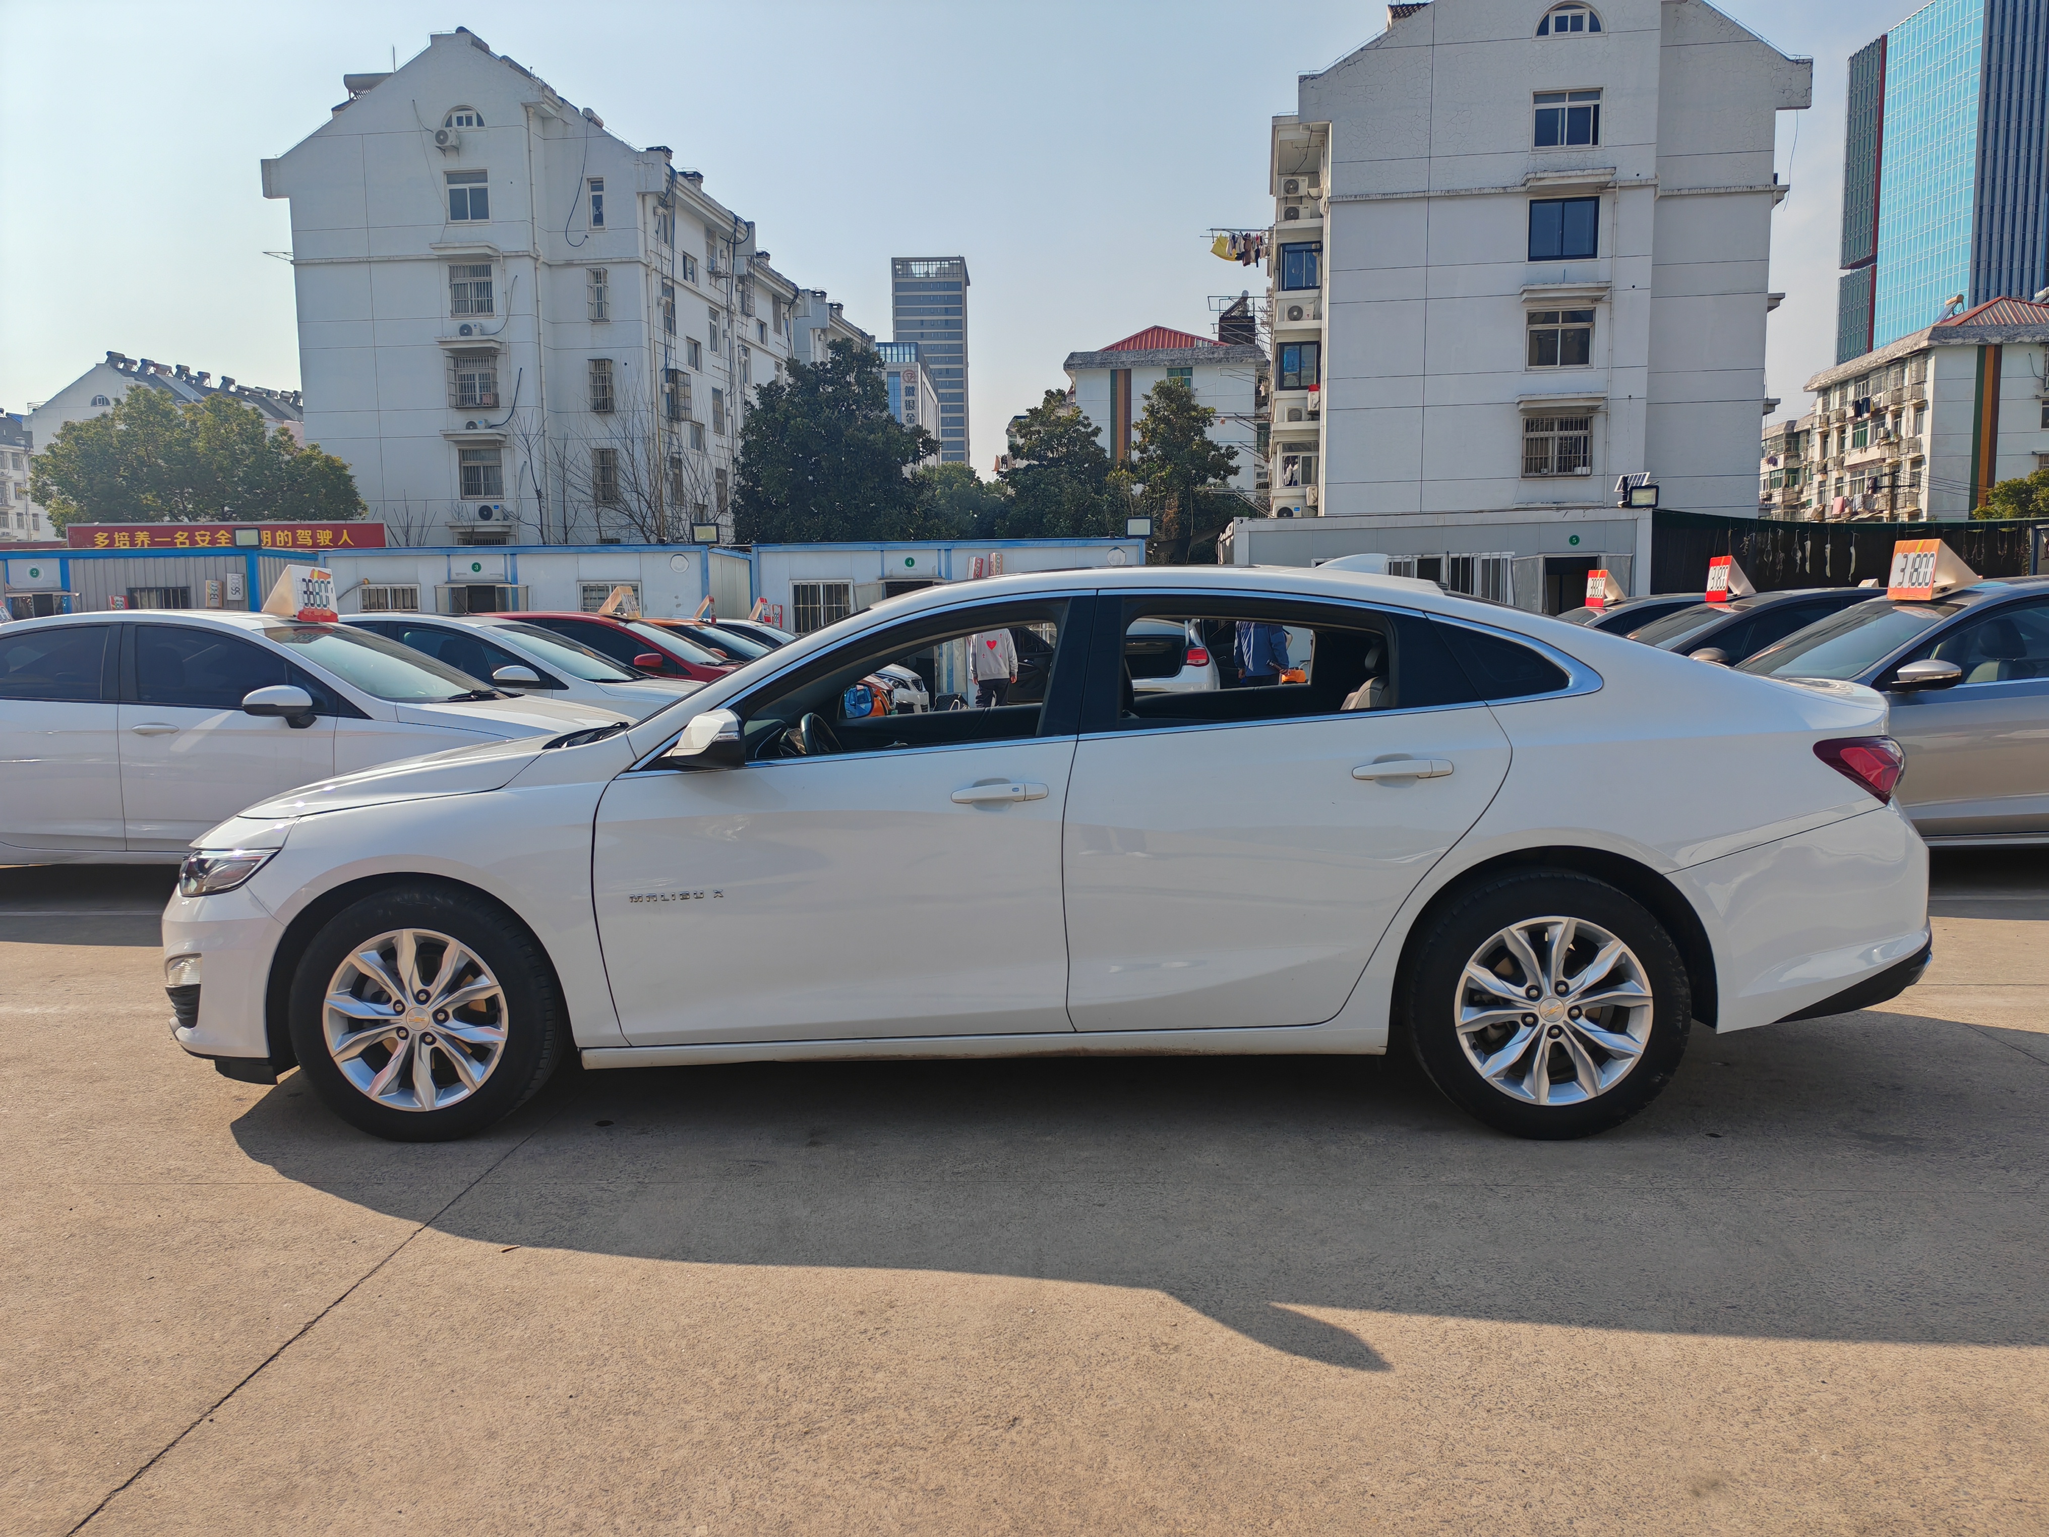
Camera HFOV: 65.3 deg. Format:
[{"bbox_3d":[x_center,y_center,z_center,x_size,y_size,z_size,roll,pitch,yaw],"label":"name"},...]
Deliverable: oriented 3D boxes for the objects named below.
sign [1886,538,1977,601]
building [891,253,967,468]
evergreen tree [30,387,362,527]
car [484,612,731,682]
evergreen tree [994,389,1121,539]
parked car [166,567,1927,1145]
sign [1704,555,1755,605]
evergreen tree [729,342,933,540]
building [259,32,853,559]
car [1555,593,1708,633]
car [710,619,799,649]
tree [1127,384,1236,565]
[{"bbox_3d":[4.760,-1.037,8.350,0.270,0.290,0.430,-11,5,4],"label":"sign"},{"bbox_3d":[-27.497,-95.946,478.037,20.500,104.600,30.000,-1,5,0],"label":"building"},{"bbox_3d":[-19.912,-5.491,38.653,8.010,7.350,8.010,-1,5,0],"label":"evergreen tree"},{"bbox_3d":[-3.900,-0.638,14.200,4.600,1.470,1.800,0,5,3],"label":"car"},{"bbox_3d":[0.873,-6.090,41.609,3.320,7.480,3.320,-1,5,0],"label":"evergreen tree"},{"bbox_3d":[0.003,0.128,4.824,4.930,1.468,1.854,0,5,1],"label":"parked car"},{"bbox_3d":[4.853,-1.300,11.000,0.220,0.290,0.370,-11,5,-2],"label":"sign"},{"bbox_3d":[-4.753,-6.501,40.565,5.220,8.630,5.220,-1,5,0],"label":"evergreen tree"},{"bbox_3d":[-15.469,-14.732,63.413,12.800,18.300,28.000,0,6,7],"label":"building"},{"bbox_3d":[5.237,-0.712,13.293,4.600,1.460,1.790,-1,5,-2],"label":"car"},{"bbox_3d":[-3.600,-1.073,19.500,4.600,1.470,1.800,0,5,3],"label":"car"},{"bbox_3d":[3.873,-5.727,38.630,2.660,7.250,2.660,-1,5,0],"label":"tree"}]

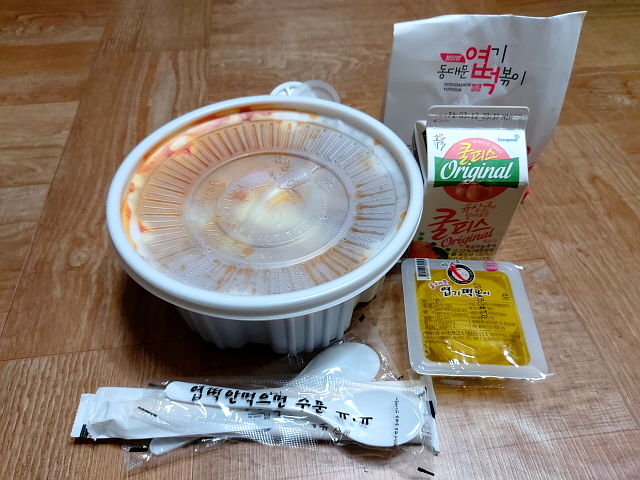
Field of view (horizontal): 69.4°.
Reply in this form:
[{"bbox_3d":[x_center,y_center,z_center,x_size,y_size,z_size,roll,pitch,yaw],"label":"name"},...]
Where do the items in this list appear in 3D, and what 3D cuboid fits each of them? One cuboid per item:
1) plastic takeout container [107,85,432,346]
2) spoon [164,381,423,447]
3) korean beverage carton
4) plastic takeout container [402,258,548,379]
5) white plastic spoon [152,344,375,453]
[{"bbox_3d":[-0.039,-0.019,0.369,0.227,0.086,0.227,-1,49,0],"label":"plastic takeout container"},{"bbox_3d":[-0.018,0.106,0.295,0.166,0.018,0.037,5,49,5],"label":"spoon"},{"bbox_3d":[0.108,-0.046,0.360,0.070,0.133,0.070,0,49,1],"label":"korean beverage carton"},{"bbox_3d":[0.105,0.061,0.336,0.088,0.028,0.095,2,49,2],"label":"plastic takeout container"},{"bbox_3d":[-0.032,0.106,0.304,0.160,0.016,0.036,-17,51,-14],"label":"white plastic spoon"}]

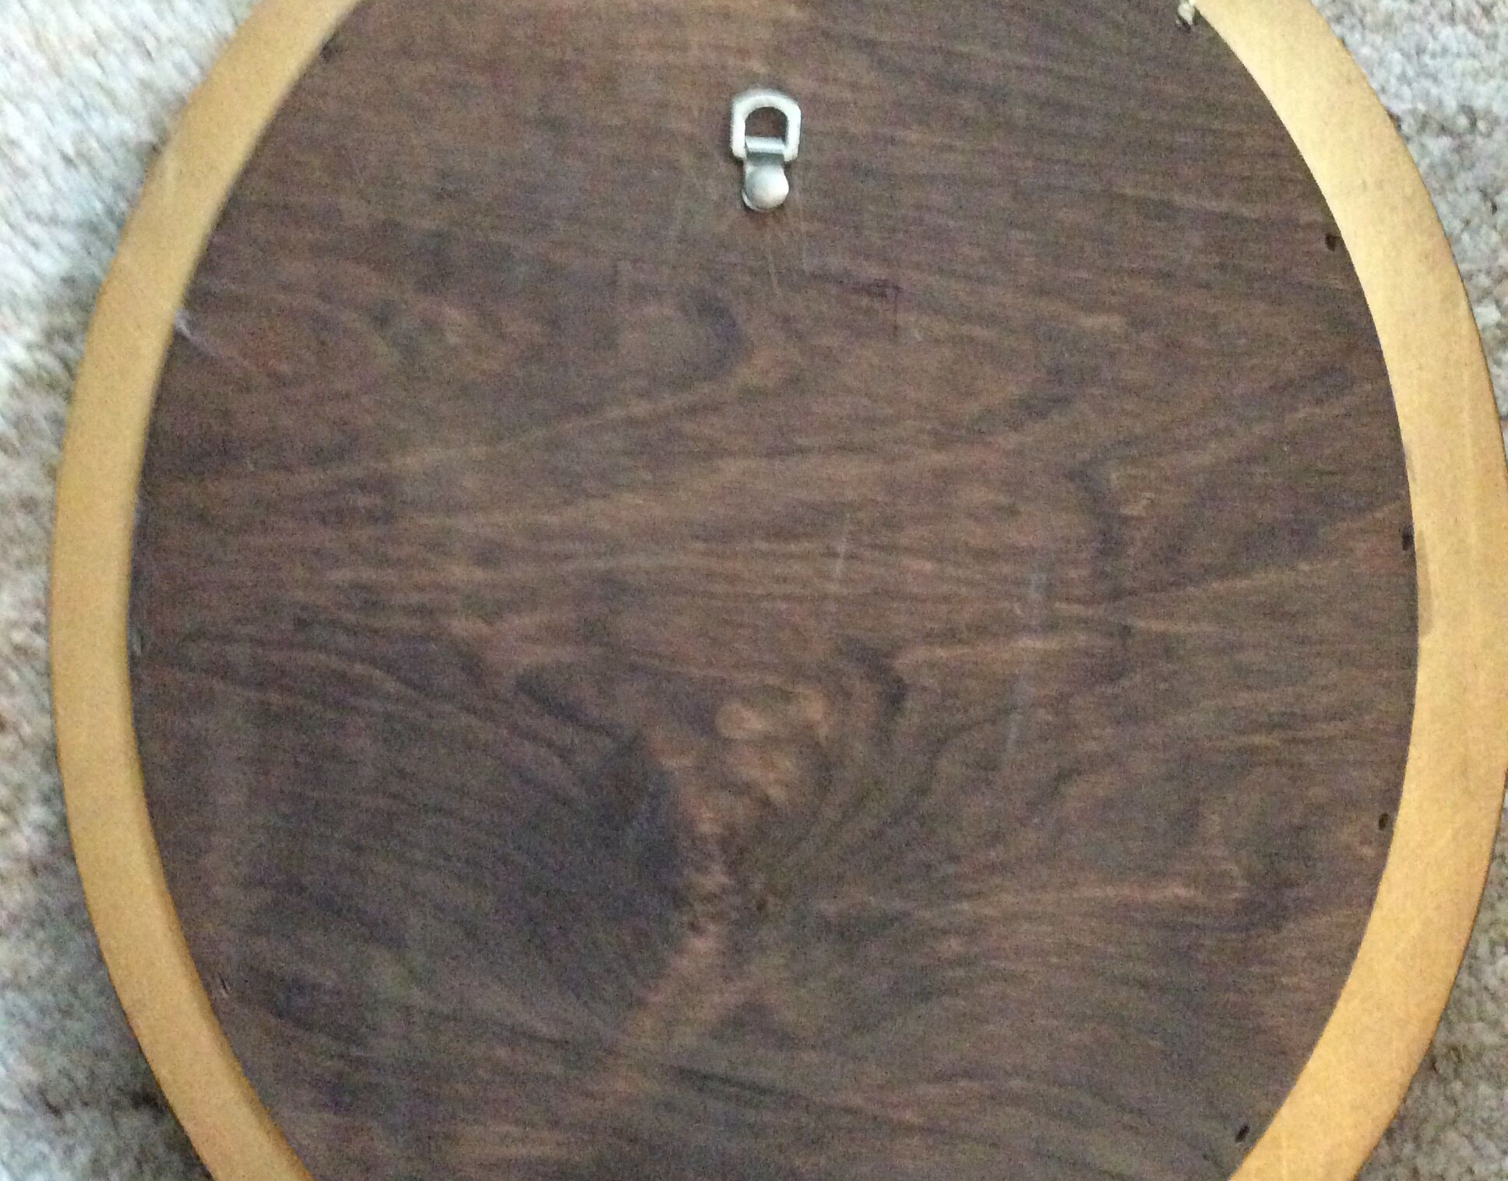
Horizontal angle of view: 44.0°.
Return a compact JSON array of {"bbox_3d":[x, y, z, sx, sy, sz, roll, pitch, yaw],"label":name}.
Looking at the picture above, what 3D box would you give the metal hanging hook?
[{"bbox_3d":[0.003,-0.119,0.505,0.019,0.006,0.034,0,84,4],"label":"metal hanging hook"}]

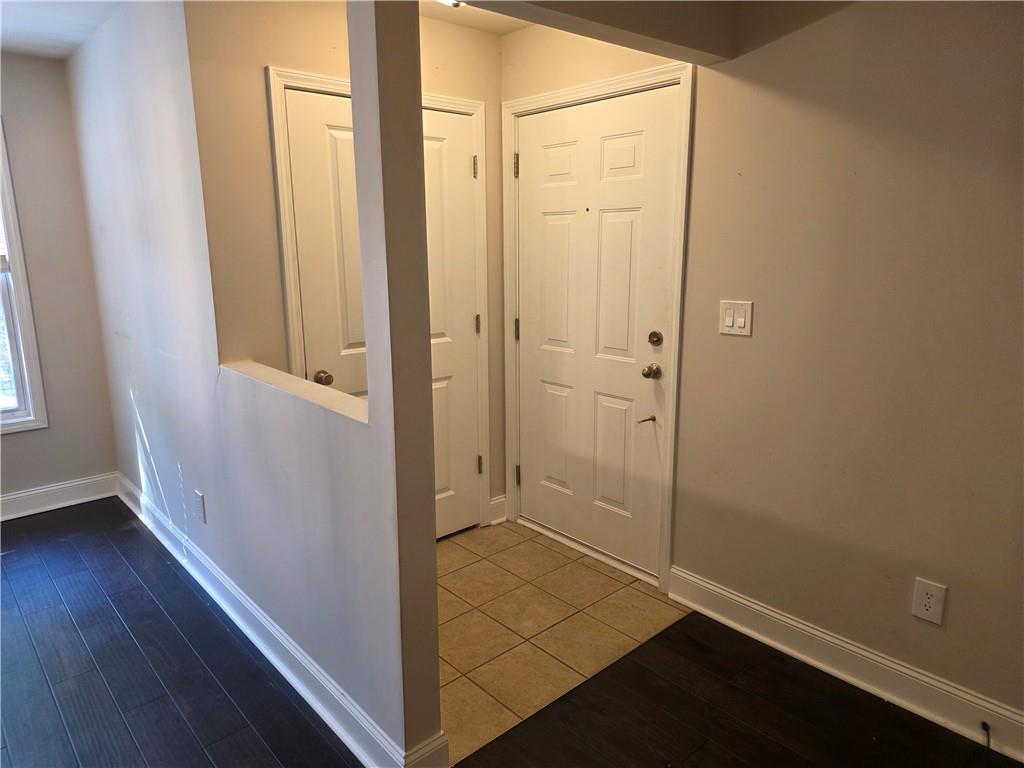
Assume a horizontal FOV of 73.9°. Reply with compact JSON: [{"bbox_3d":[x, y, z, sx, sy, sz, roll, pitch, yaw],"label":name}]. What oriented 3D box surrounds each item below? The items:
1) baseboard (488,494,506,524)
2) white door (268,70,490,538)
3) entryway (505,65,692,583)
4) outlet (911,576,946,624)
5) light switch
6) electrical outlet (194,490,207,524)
[{"bbox_3d":[-0.071,0.696,3.666,0.125,0.153,0.022,-11,16,-41],"label":"baseboard"},{"bbox_3d":[-0.512,-0.204,3.106,1.015,2.153,0.080,-11,16,-41],"label":"white door"},{"bbox_3d":[0.337,-0.217,3.139,0.110,2.157,1.062,-11,16,-41],"label":"entryway"},{"bbox_3d":[1.327,0.695,2.167,0.012,0.129,0.084,-11,16,-41],"label":"outlet"},{"bbox_3d":[0.828,-0.242,2.526,0.014,0.122,0.126,-11,16,-41],"label":"light switch"},{"bbox_3d":[-1.357,0.545,2.975,0.012,0.128,0.085,-11,16,-41],"label":"electrical outlet"}]

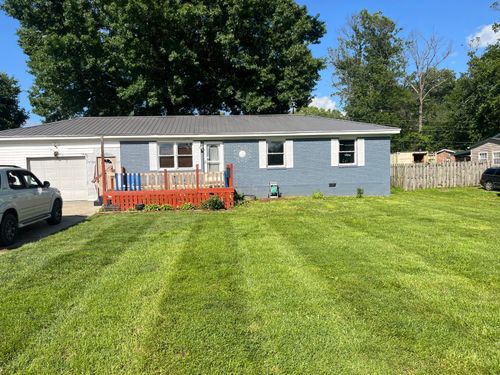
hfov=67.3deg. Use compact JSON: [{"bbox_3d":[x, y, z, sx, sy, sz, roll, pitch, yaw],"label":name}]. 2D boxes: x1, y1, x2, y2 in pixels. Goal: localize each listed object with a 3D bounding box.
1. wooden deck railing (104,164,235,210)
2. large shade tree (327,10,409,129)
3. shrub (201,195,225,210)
[{"bbox_3d":[-3.528,-0.073,17.145,5.550,1.880,2.100,-1,3,-4],"label":"wooden deck railing"},{"bbox_3d":[13.600,-10.596,43.099,9.300,19.100,9.000,-1,3,-4],"label":"large shade tree"},{"bbox_3d":[-1.548,0.619,15.500,0.950,0.620,0.850,-1,3,-4],"label":"shrub"}]

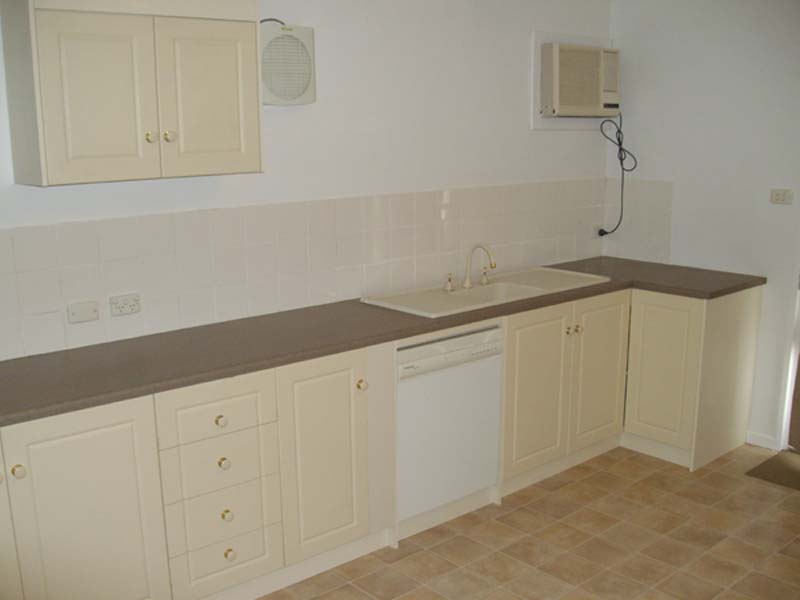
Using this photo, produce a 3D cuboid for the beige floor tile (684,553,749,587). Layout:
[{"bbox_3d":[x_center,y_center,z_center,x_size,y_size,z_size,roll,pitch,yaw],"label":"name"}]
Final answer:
[{"bbox_3d":[1.212,1.039,3.191,0.192,0.010,0.185,-10,15,-41],"label":"beige floor tile"}]

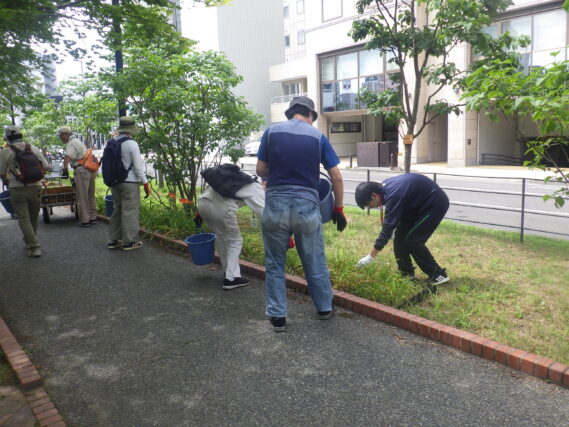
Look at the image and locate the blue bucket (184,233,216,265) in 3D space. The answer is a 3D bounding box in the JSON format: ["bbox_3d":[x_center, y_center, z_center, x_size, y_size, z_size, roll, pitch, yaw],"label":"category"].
[{"bbox_3d":[-0.840,0.355,4.600,0.300,0.280,0.300,-1,9,0],"label":"blue bucket"}]

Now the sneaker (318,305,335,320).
[{"bbox_3d":[0.350,0.740,3.687,0.105,0.110,0.280,1,9,16],"label":"sneaker"}]

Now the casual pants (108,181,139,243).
[{"bbox_3d":[-2.099,0.000,6.040,0.370,0.830,0.290,5,11,35],"label":"casual pants"}]

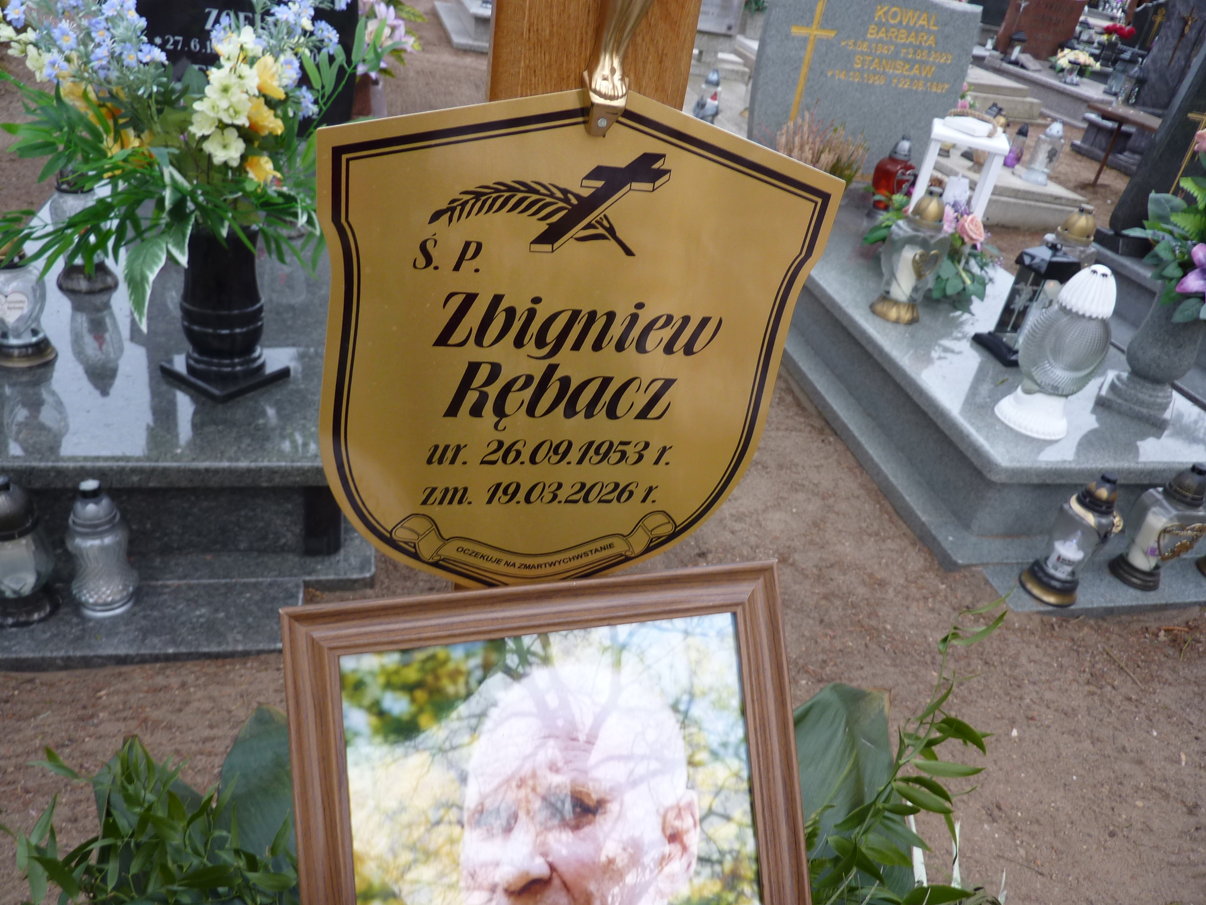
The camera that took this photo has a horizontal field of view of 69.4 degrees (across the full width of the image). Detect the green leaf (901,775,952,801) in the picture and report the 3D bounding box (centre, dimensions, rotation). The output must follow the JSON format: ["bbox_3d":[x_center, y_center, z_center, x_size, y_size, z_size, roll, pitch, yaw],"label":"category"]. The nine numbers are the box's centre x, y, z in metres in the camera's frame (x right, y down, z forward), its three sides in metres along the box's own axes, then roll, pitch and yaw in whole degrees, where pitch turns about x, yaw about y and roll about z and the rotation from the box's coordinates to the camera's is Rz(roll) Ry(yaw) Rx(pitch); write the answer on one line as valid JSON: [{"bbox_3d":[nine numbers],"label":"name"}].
[{"bbox_3d":[0.260,0.272,0.705,0.052,0.012,0.016,23,29,-2],"label":"green leaf"}]

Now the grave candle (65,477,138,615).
[{"bbox_3d":[-0.759,0.141,1.310,0.100,0.224,0.100,12,31,3],"label":"grave candle"}]

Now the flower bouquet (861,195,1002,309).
[{"bbox_3d":[0.980,-0.601,2.600,0.340,0.250,0.260,1,32,-14],"label":"flower bouquet"}]

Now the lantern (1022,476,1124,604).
[{"bbox_3d":[0.942,0.161,1.715,0.115,0.281,0.122,-9,36,-29],"label":"lantern"}]

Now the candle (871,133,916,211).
[{"bbox_3d":[1.111,-1.050,3.312,0.150,0.275,0.125,-3,33,-21],"label":"candle"}]

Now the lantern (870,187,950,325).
[{"bbox_3d":[0.828,-0.529,2.322,0.165,0.334,0.135,-1,32,-17],"label":"lantern"}]

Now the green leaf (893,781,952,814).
[{"bbox_3d":[0.257,0.278,0.700,0.054,0.010,0.018,24,32,2],"label":"green leaf"}]

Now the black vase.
[{"bbox_3d":[-0.648,-0.254,1.493,0.152,0.275,0.152,26,34,24],"label":"black vase"}]

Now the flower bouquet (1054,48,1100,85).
[{"bbox_3d":[4.666,-3.810,8.600,0.410,0.340,0.330,1,32,-14],"label":"flower bouquet"}]

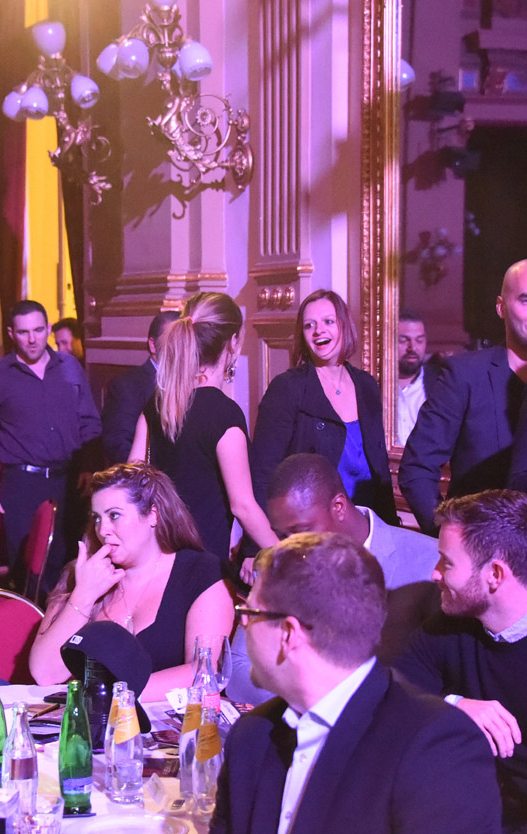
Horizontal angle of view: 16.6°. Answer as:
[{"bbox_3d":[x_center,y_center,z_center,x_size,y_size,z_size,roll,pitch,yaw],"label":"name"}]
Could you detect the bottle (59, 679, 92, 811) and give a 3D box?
[{"bbox_3d":[-0.336,0.593,3.250,0.060,0.230,0.060,0,3,0],"label":"bottle"}]

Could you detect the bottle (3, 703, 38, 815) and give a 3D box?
[{"bbox_3d":[-0.408,0.574,3.034,0.060,0.198,0.060,0,3,0],"label":"bottle"}]

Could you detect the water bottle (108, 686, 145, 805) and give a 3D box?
[{"bbox_3d":[-0.234,0.568,3.134,0.056,0.198,0.056,0,3,0],"label":"water bottle"}]

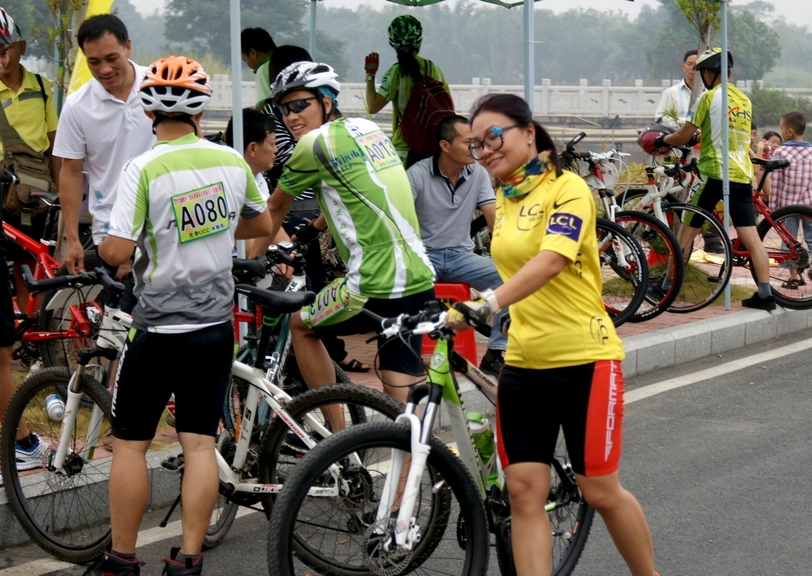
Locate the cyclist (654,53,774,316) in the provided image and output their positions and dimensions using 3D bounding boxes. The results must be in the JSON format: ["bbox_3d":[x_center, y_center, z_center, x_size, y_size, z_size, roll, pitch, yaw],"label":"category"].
[{"bbox_3d":[1.996,-0.717,16.150,0.780,1.650,0.620,4,7,41],"label":"cyclist"}]

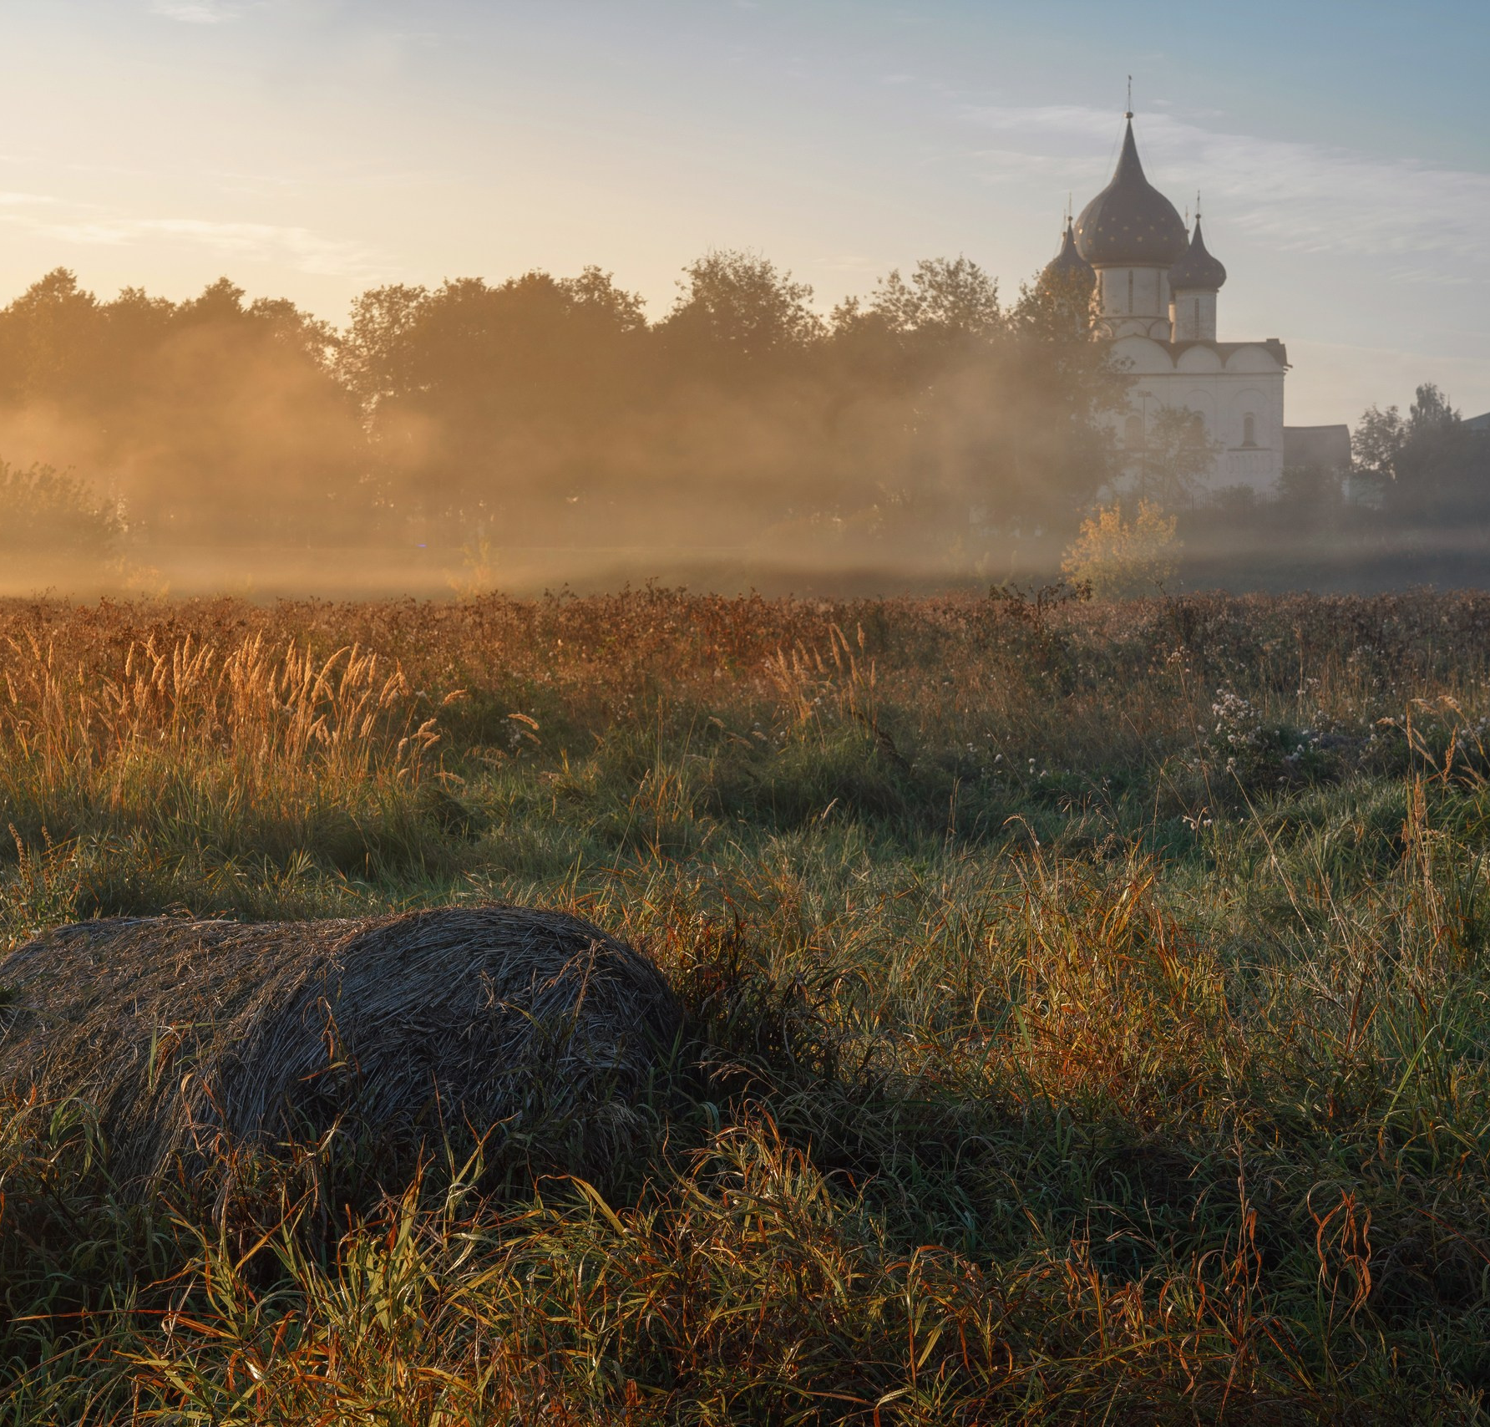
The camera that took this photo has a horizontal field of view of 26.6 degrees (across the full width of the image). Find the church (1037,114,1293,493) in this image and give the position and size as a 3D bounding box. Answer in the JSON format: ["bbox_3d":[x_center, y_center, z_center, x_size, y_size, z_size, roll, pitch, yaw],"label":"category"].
[{"bbox_3d":[41.300,-41.200,316.000,25.500,40.500,20.500,0,3,4],"label":"church"}]

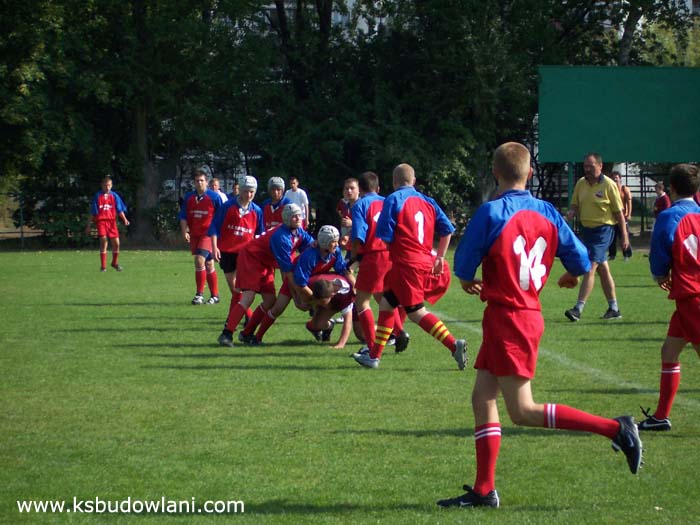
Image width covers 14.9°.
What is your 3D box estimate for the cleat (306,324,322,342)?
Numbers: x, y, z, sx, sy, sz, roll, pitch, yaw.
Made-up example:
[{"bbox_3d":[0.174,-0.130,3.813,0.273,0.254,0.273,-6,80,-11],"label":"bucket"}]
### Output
[{"bbox_3d":[-0.323,0.659,24.600,0.100,0.110,0.260,-2,32,-44],"label":"cleat"}]

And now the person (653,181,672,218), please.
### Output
[{"bbox_3d":[5.678,-0.734,48.499,0.330,1.530,0.450,-1,2,-32],"label":"person"}]

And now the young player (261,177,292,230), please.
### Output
[{"bbox_3d":[-0.812,-0.191,29.507,0.470,1.540,0.380,0,2,-2],"label":"young player"}]

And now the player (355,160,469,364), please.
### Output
[{"bbox_3d":[0.474,0.027,20.910,0.600,1.600,0.700,-1,2,-38],"label":"player"}]

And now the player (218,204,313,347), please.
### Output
[{"bbox_3d":[-0.760,0.098,24.013,0.850,1.280,0.580,1,2,25],"label":"player"}]

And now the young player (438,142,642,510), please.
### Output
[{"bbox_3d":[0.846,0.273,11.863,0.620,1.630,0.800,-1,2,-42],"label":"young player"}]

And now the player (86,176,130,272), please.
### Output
[{"bbox_3d":[-4.035,-0.651,44.600,0.700,1.590,0.380,0,2,4],"label":"player"}]

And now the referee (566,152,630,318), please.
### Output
[{"bbox_3d":[2.660,-0.296,28.803,0.600,1.790,0.580,1,2,38],"label":"referee"}]

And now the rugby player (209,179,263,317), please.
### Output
[{"bbox_3d":[-1.148,-0.119,27.008,0.560,1.540,0.500,0,2,-4],"label":"rugby player"}]

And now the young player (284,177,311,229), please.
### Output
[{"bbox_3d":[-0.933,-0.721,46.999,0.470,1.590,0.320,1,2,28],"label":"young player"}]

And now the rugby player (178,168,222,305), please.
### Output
[{"bbox_3d":[-1.820,-0.335,32.604,0.540,1.650,0.380,0,2,-4],"label":"rugby player"}]

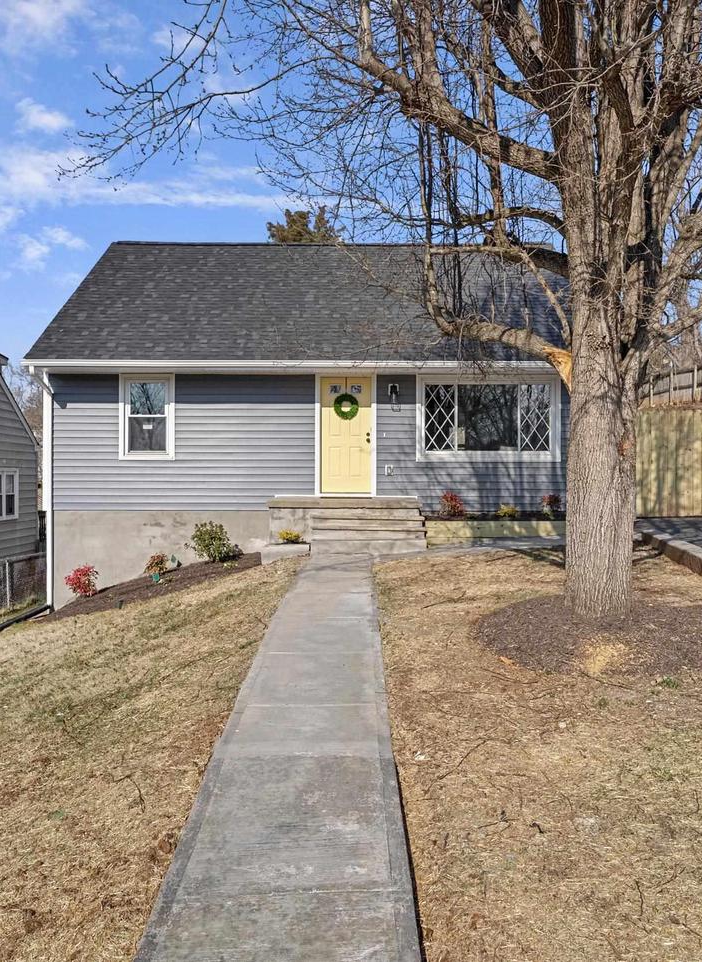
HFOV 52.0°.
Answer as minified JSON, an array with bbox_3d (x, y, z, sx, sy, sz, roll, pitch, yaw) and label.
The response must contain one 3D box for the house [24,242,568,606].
[{"bbox_3d":[-0.410,-1.660,16.750,10.350,7.750,9.500,0,0,-1],"label":"house"}]

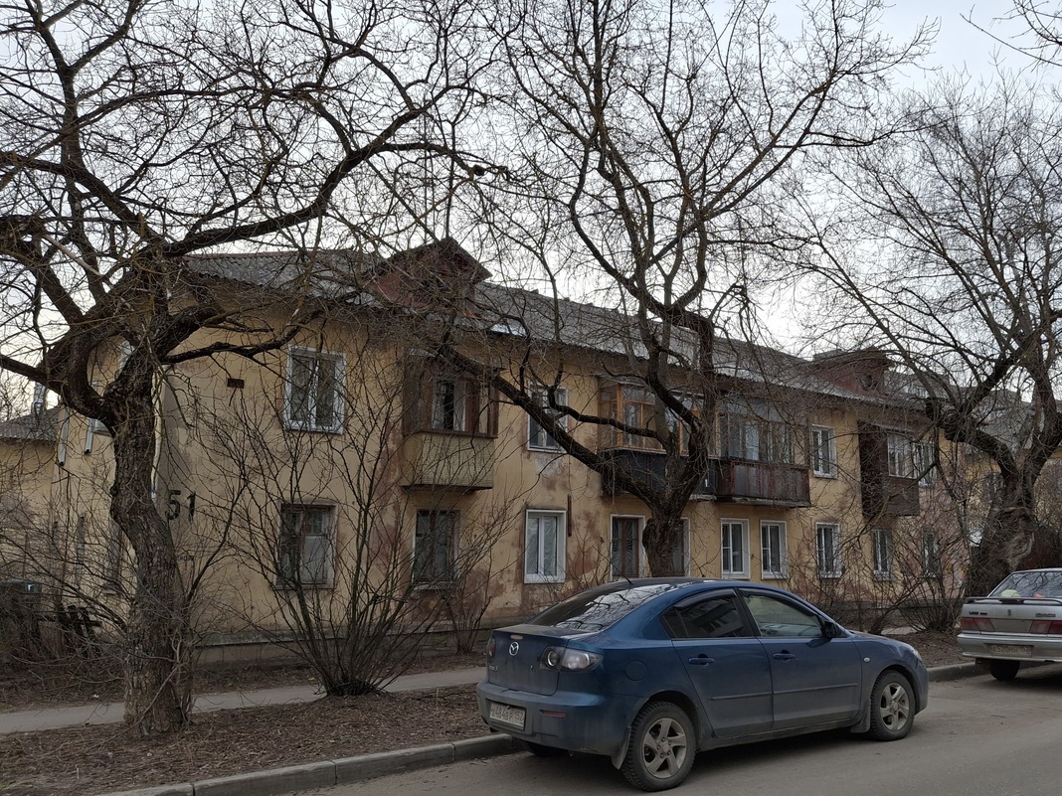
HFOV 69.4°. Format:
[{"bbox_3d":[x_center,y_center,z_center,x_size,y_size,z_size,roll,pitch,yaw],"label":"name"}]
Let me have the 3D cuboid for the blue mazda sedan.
[{"bbox_3d":[1.779,2.465,7.292,4.510,1.465,1.780,4,-9,-27],"label":"blue mazda sedan"}]

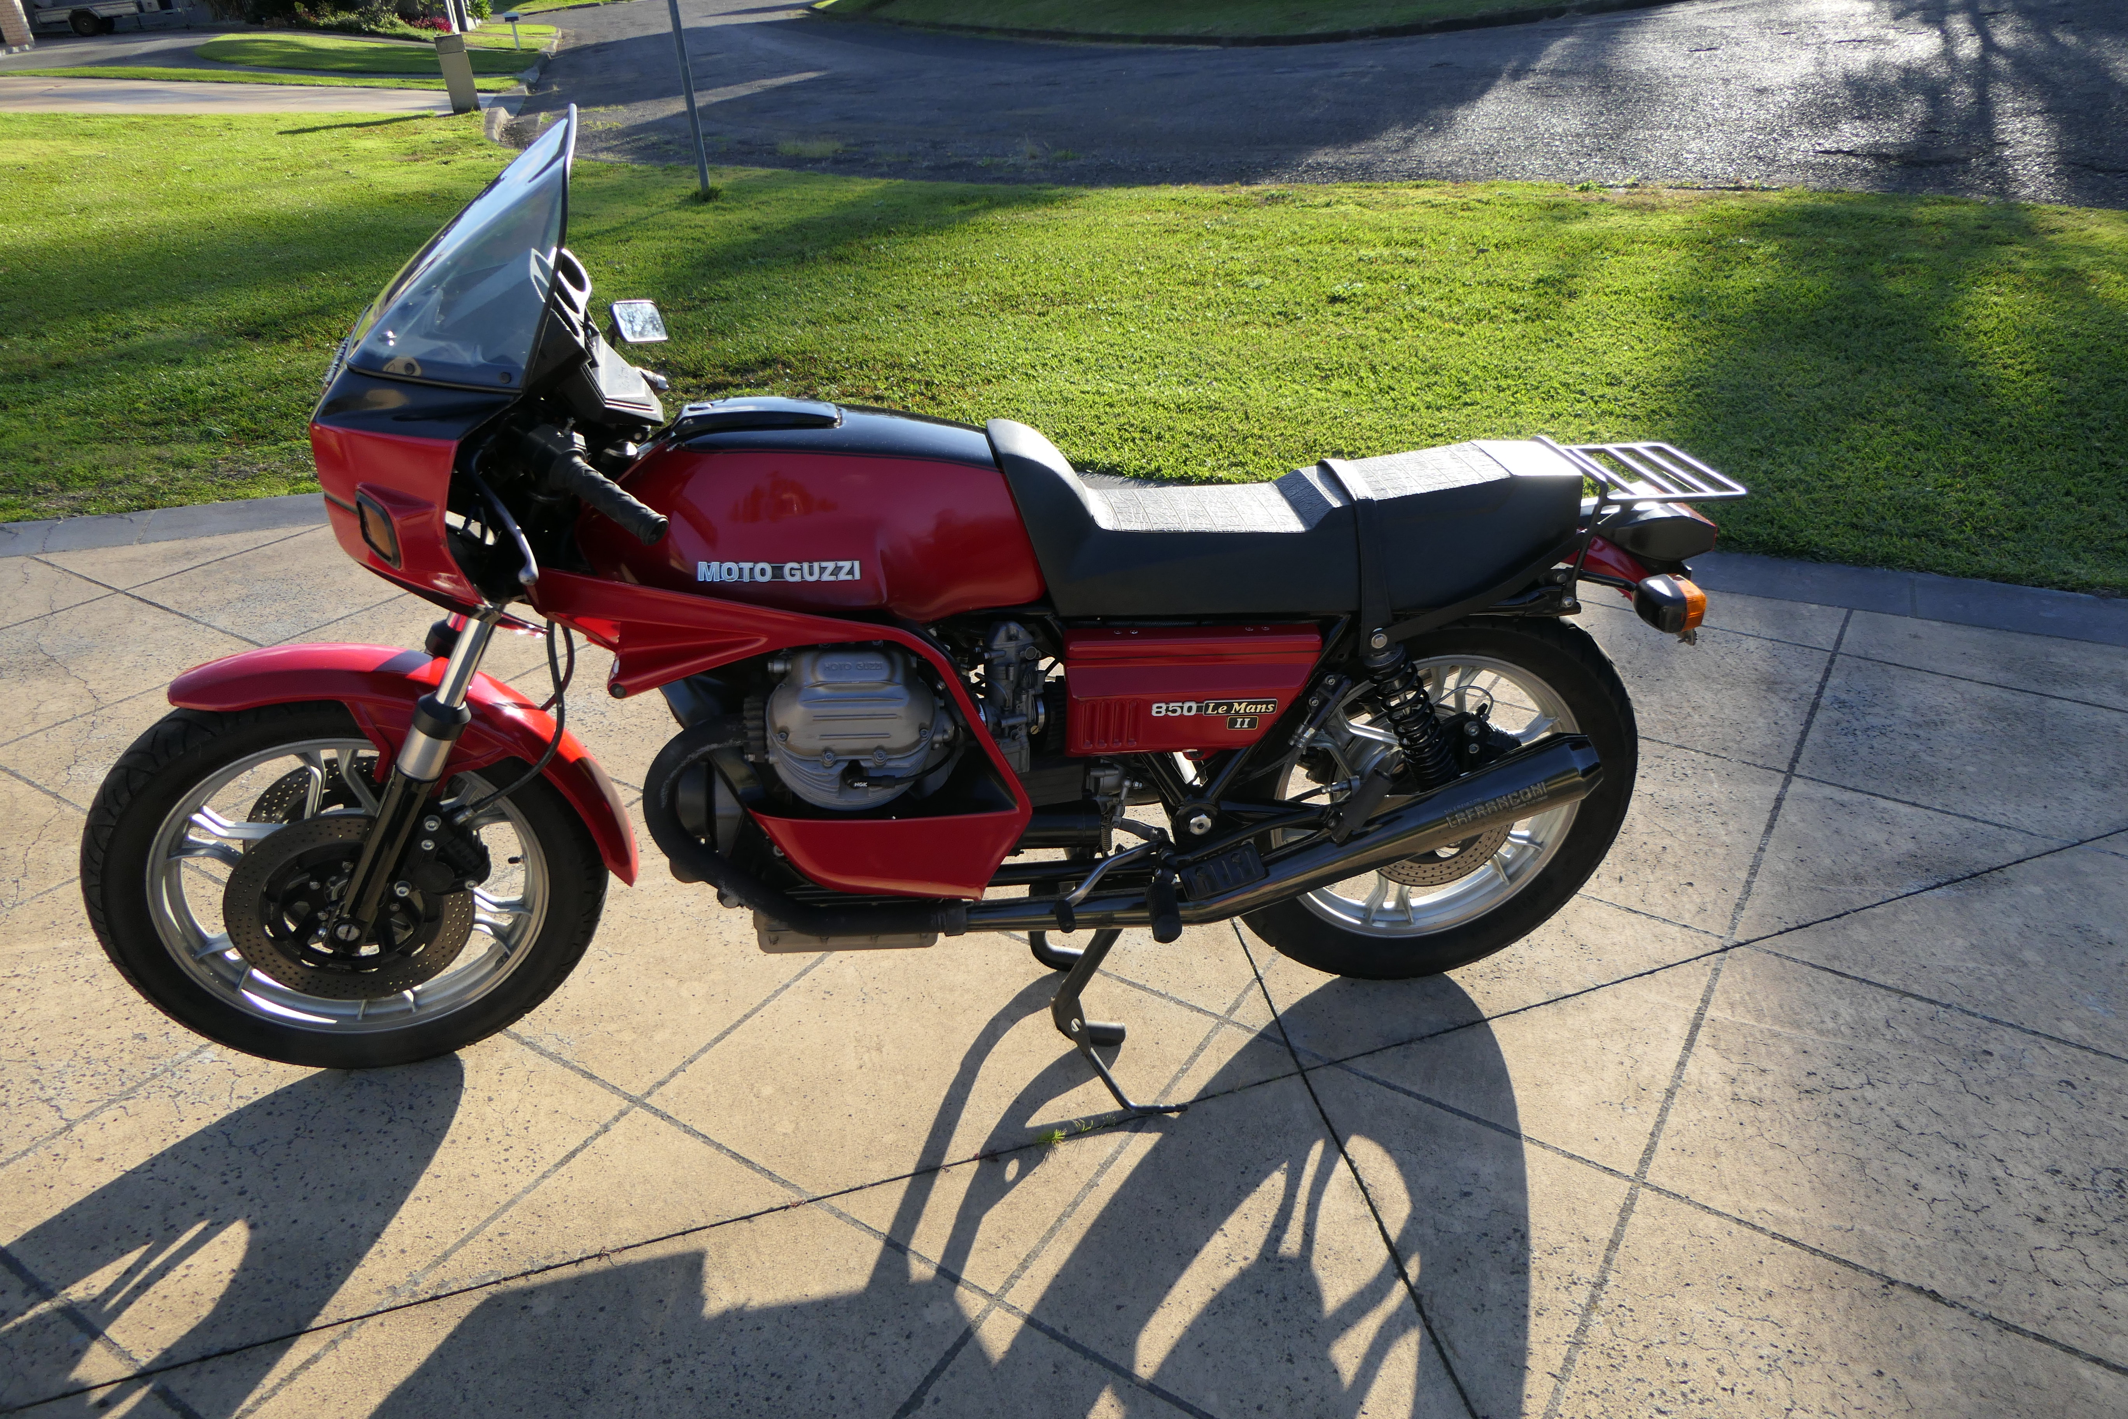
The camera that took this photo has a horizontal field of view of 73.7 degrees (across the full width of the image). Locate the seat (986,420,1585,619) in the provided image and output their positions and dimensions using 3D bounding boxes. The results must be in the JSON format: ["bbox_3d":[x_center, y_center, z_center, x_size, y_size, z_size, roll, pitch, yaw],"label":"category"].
[{"bbox_3d":[0.282,-0.289,1.880,0.785,0.228,0.260,-4,27,-8],"label":"seat"}]

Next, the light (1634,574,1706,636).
[{"bbox_3d":[0.790,-0.138,1.855,0.084,0.072,0.070,-4,27,-8],"label":"light"}]

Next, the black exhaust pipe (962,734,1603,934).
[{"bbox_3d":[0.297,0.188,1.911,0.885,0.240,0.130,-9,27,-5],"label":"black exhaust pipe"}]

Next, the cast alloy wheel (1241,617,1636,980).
[{"bbox_3d":[0.539,0.129,2.133,0.656,0.656,0.112,-4,27,-8],"label":"cast alloy wheel"}]

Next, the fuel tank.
[{"bbox_3d":[-0.315,-0.262,1.787,0.575,0.270,0.300,-4,27,-8],"label":"fuel tank"}]

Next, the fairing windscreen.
[{"bbox_3d":[-0.671,-0.522,1.568,0.290,0.280,0.410,-8,32,-15],"label":"fairing windscreen"}]

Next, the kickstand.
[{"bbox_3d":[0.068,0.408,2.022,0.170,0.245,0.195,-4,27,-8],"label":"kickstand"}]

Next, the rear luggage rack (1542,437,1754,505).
[{"bbox_3d":[0.783,-0.337,1.944,0.218,0.050,0.224,-4,27,-8],"label":"rear luggage rack"}]

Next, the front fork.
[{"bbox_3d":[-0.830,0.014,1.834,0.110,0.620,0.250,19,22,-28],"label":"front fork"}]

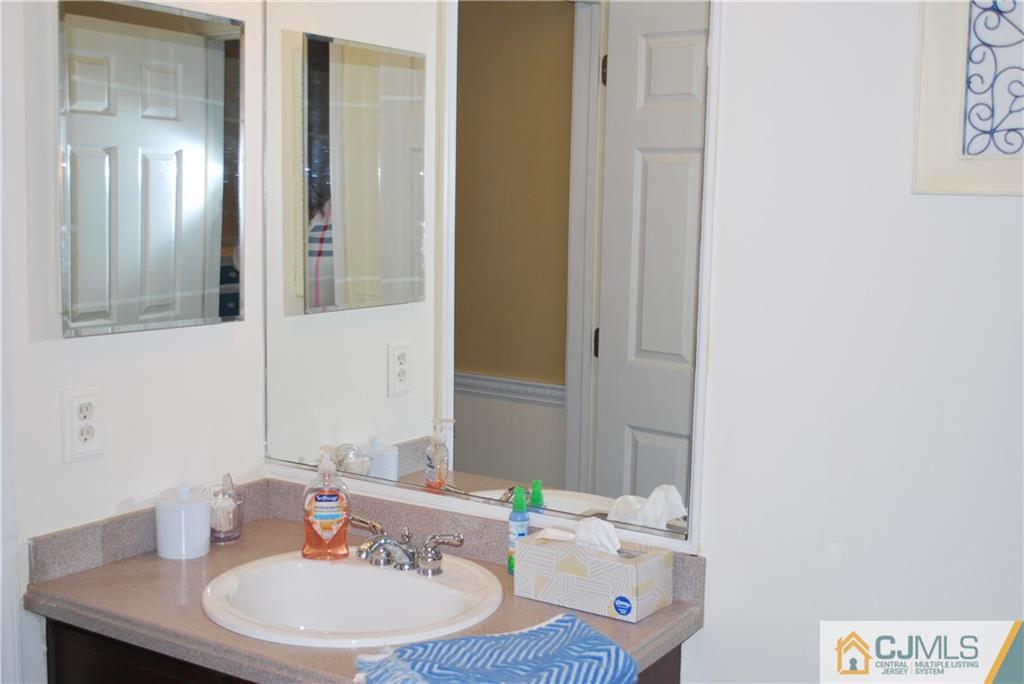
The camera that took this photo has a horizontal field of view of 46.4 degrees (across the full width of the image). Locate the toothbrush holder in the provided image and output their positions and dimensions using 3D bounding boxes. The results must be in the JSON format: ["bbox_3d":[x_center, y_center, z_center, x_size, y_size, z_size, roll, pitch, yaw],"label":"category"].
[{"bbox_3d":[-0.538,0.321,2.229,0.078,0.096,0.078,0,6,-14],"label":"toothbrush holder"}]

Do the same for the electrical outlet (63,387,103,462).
[{"bbox_3d":[-0.722,0.139,2.014,0.009,0.122,0.079,5,7,32],"label":"electrical outlet"}]

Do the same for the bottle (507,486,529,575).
[{"bbox_3d":[0.013,0.324,2.056,0.036,0.151,0.036,1,6,1],"label":"bottle"}]

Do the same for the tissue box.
[{"bbox_3d":[0.132,0.372,1.925,0.221,0.087,0.120,5,7,34],"label":"tissue box"}]

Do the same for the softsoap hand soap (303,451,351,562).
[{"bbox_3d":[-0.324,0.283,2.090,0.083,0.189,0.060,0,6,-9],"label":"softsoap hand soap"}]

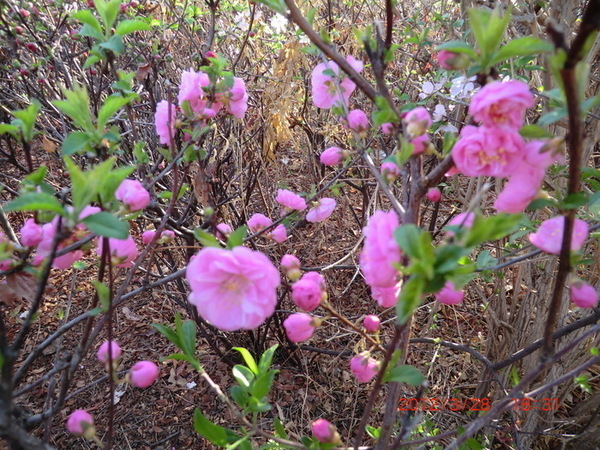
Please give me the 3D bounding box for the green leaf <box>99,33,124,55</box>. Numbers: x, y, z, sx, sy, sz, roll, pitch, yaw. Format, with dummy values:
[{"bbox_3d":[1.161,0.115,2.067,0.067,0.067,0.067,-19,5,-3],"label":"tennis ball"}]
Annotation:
[{"bbox_3d":[-0.181,-0.174,0.400,0.024,0.017,0.019,21,32,37],"label":"green leaf"}]

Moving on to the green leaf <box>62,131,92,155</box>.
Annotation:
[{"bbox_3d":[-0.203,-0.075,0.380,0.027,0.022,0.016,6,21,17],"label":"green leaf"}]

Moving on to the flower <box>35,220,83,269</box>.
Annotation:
[{"bbox_3d":[-0.192,0.015,0.330,0.022,0.034,0.031,10,27,21],"label":"flower"}]

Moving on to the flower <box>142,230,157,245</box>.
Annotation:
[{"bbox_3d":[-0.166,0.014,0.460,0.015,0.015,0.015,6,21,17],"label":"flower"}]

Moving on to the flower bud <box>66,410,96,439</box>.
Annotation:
[{"bbox_3d":[-0.142,0.130,0.270,0.018,0.018,0.018,24,35,38],"label":"flower bud"}]

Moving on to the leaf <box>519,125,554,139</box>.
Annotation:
[{"bbox_3d":[0.176,-0.070,0.310,0.026,0.006,0.014,-3,27,-6],"label":"leaf"}]

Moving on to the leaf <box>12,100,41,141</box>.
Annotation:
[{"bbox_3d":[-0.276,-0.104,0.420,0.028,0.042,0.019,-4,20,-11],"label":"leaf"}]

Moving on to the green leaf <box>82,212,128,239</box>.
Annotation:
[{"bbox_3d":[-0.131,0.000,0.280,0.031,0.012,0.017,7,26,15],"label":"green leaf"}]

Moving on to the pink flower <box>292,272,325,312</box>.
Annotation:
[{"bbox_3d":[0.005,0.040,0.245,0.019,0.022,0.019,0,18,0],"label":"pink flower"}]

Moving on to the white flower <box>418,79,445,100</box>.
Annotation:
[{"bbox_3d":[0.190,-0.195,0.600,0.037,0.032,0.019,2,20,6],"label":"white flower"}]

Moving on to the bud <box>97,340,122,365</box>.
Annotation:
[{"bbox_3d":[-0.138,0.092,0.300,0.018,0.016,0.018,0,27,0],"label":"bud"}]

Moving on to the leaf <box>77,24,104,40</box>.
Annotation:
[{"bbox_3d":[-0.215,-0.200,0.430,0.022,0.015,0.020,-17,32,-30],"label":"leaf"}]

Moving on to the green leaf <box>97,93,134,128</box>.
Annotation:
[{"bbox_3d":[-0.168,-0.104,0.380,0.024,0.030,0.030,17,32,30],"label":"green leaf"}]

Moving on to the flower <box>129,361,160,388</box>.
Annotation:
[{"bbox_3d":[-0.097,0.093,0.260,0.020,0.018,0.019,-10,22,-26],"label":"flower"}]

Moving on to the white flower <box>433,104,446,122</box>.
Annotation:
[{"bbox_3d":[0.218,-0.174,0.650,0.023,0.027,0.014,6,1,11],"label":"white flower"}]

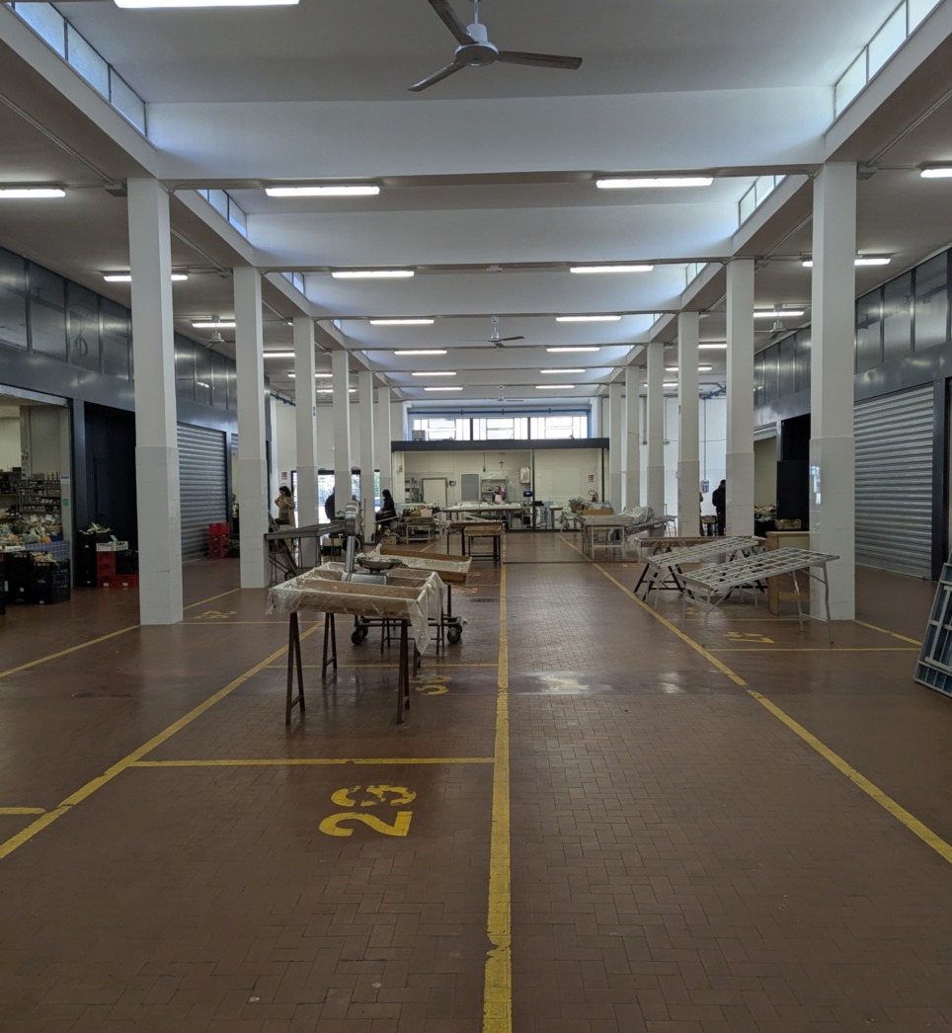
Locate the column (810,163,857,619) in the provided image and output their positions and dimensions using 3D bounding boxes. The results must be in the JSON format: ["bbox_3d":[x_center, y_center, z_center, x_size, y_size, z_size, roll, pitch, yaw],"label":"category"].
[{"bbox_3d":[3.903,-1.321,9.613,0.341,4.872,0.368,-1,2,2],"label":"column"}]

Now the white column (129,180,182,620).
[{"bbox_3d":[-3.580,-1.239,9.828,0.341,4.872,0.368,-1,2,2],"label":"white column"}]

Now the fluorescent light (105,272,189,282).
[{"bbox_3d":[-5.052,-3.673,13.468,1.270,0.100,0.130,-1,2,2],"label":"fluorescent light"}]

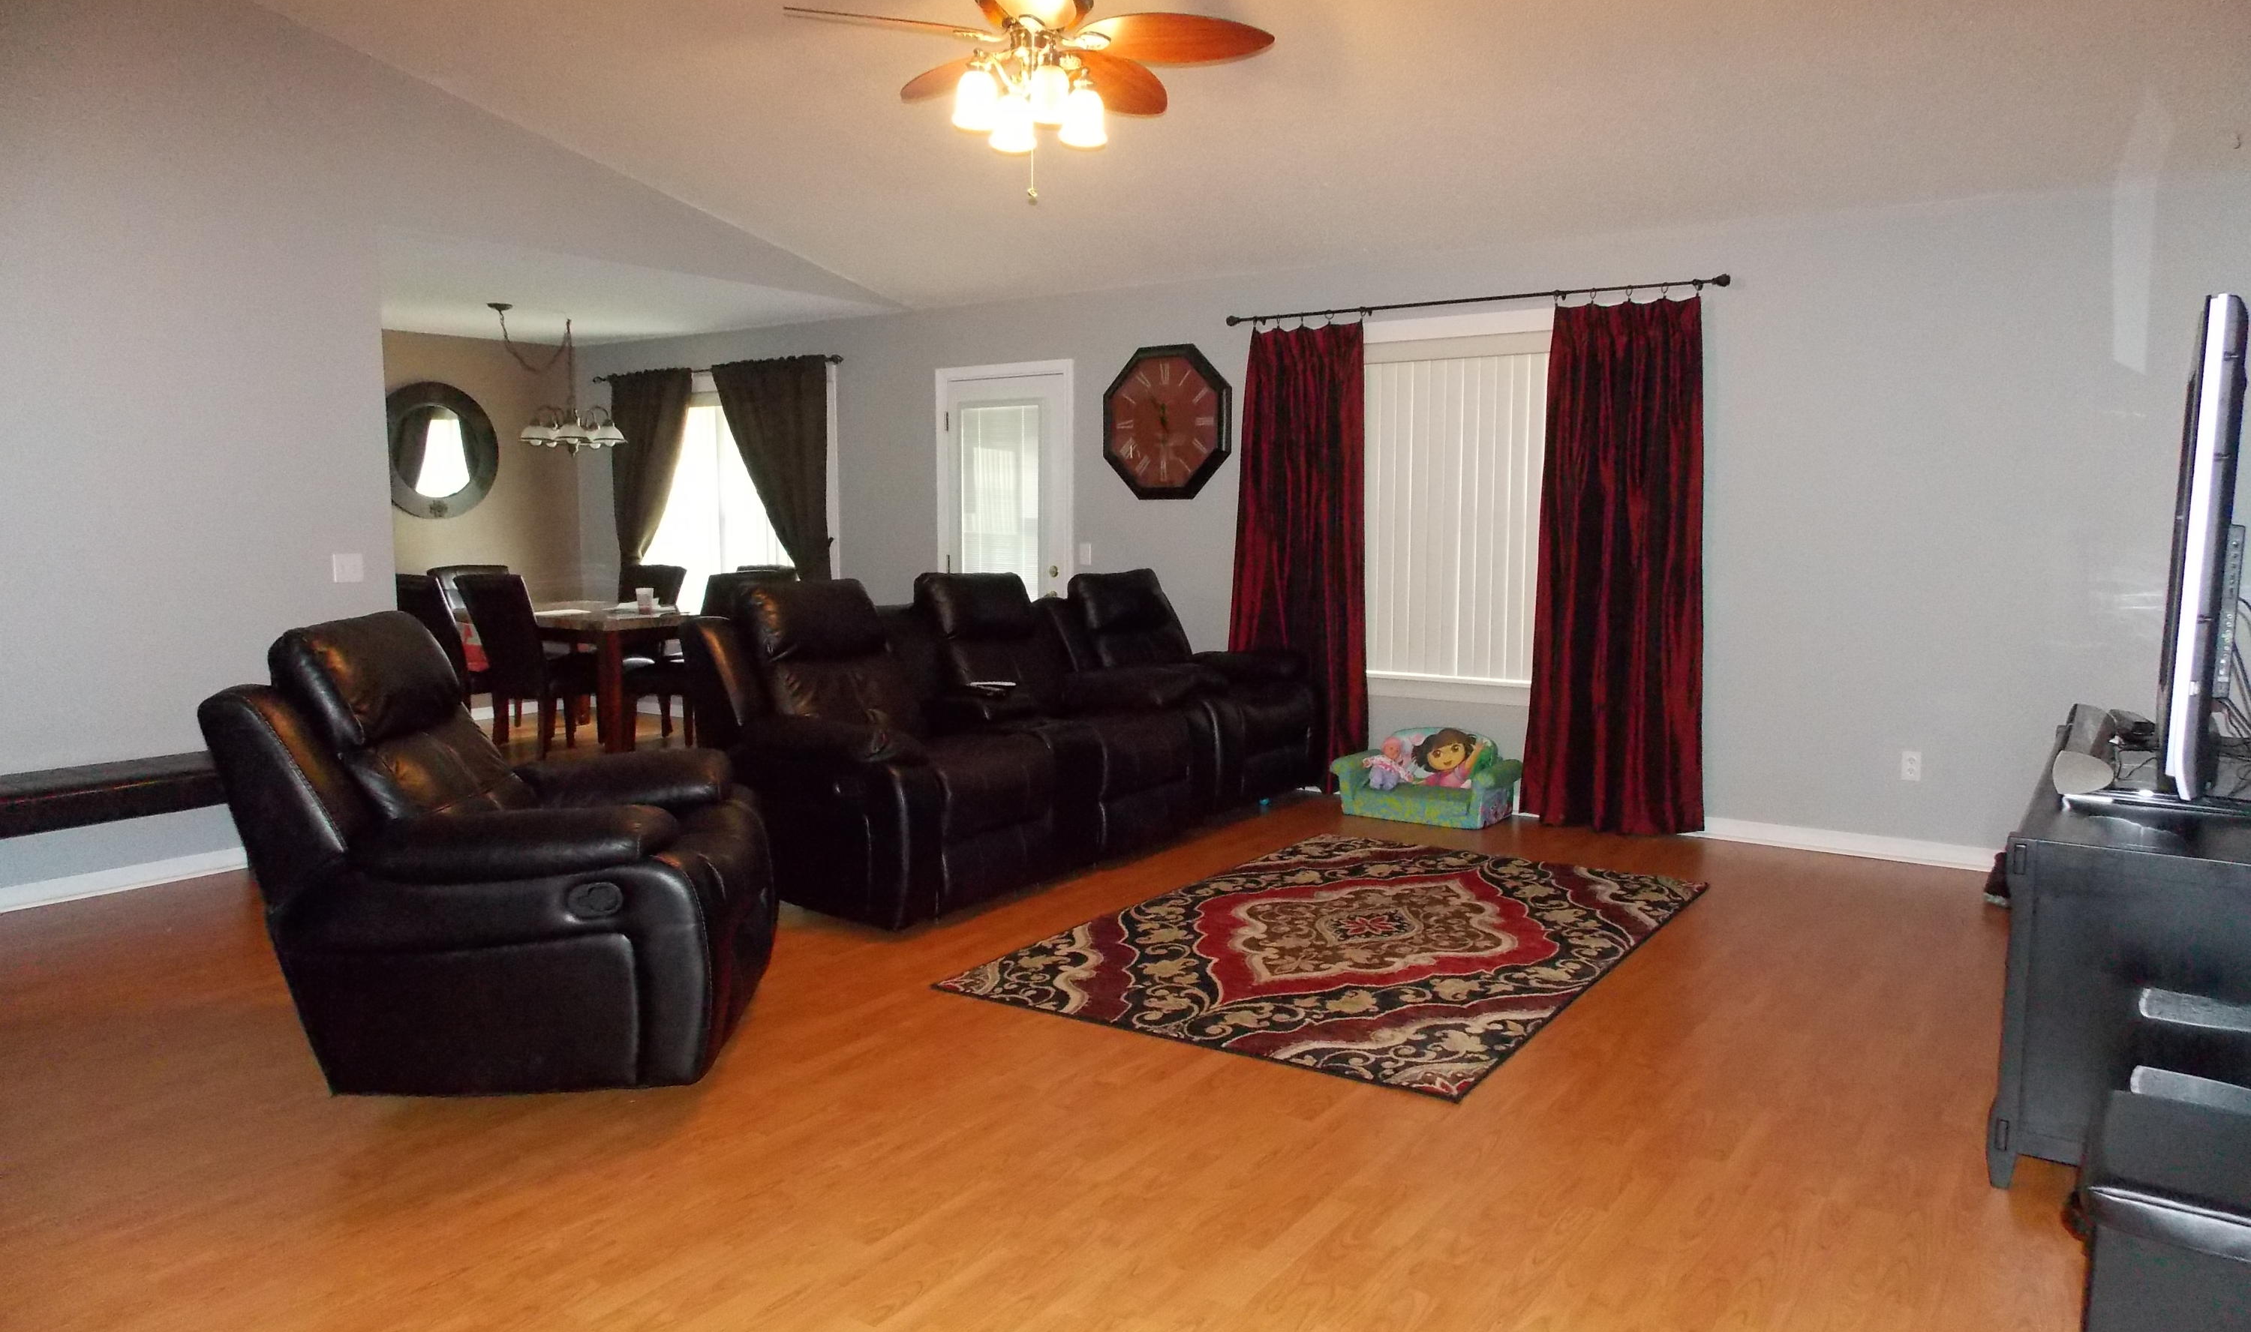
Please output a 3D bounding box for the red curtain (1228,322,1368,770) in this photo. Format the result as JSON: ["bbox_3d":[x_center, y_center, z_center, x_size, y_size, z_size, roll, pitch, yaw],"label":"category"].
[{"bbox_3d":[0.789,-0.497,7.036,0.790,2.130,0.130,5,8,36],"label":"red curtain"}]

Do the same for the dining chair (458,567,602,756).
[{"bbox_3d":[-3.340,-0.014,8.490,0.490,1.000,0.630,4,7,31],"label":"dining chair"}]

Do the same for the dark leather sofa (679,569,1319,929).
[{"bbox_3d":[-0.342,0.175,6.086,1.160,1.060,2.730,4,7,34],"label":"dark leather sofa"}]

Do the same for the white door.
[{"bbox_3d":[-0.659,-0.554,8.107,0.920,2.100,0.090,4,7,34],"label":"white door"}]

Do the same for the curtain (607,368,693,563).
[{"bbox_3d":[-3.051,-0.785,9.643,0.760,2.160,0.130,4,7,34],"label":"curtain"}]

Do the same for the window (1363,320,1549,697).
[{"bbox_3d":[1.448,-0.696,6.631,0.970,1.480,0.080,4,7,34],"label":"window"}]

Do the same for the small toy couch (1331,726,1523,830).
[{"bbox_3d":[1.312,0.469,6.515,0.710,0.370,0.390,3,7,29],"label":"small toy couch"}]

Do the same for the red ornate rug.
[{"bbox_3d":[0.774,0.839,4.771,1.520,0.010,2.350,4,7,33],"label":"red ornate rug"}]

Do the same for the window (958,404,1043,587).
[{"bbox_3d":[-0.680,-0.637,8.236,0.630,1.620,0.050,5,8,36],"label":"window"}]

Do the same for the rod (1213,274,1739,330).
[{"bbox_3d":[1.433,-1.563,6.469,2.260,0.055,0.090,4,7,34],"label":"rod"}]

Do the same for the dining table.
[{"bbox_3d":[-3.232,0.042,9.066,1.500,0.765,0.920,5,8,36],"label":"dining table"}]

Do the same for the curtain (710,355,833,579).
[{"bbox_3d":[-2.194,-0.763,9.209,1.000,2.100,0.130,5,8,36],"label":"curtain"}]

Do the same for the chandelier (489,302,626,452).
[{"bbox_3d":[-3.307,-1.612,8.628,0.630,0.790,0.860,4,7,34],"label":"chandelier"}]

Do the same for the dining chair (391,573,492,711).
[{"bbox_3d":[-3.921,-0.056,8.879,0.480,1.000,0.620,4,7,31],"label":"dining chair"}]

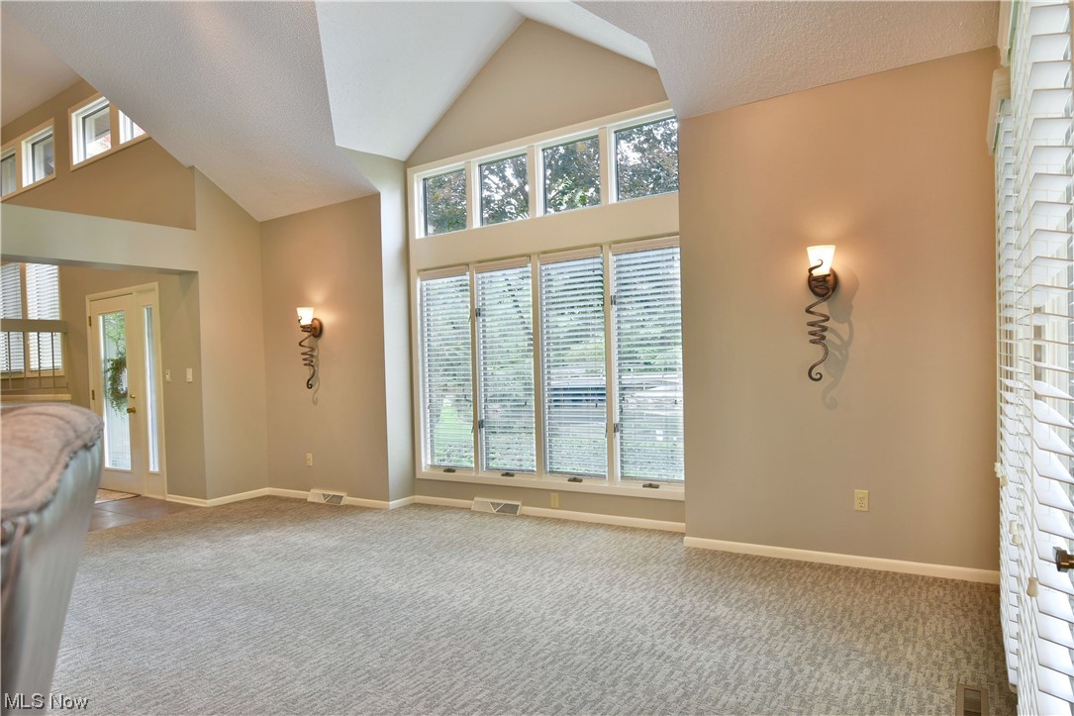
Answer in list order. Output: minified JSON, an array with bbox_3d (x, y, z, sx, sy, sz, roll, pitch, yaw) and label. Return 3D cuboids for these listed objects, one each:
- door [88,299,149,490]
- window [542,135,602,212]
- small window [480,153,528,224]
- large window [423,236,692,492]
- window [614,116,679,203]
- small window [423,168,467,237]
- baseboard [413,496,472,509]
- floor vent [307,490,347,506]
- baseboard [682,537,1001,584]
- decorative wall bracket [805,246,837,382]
[{"bbox_3d":[-4.393,0.379,6.559,0.880,2.050,0.055,-2,0,30],"label":"door"},{"bbox_3d":[0.274,-1.383,4.768,0.540,0.560,0.100,-2,-1,31],"label":"window"},{"bbox_3d":[-0.274,-1.383,5.167,0.530,0.550,0.080,-2,0,30],"label":"small window"},{"bbox_3d":[0.022,0.070,4.904,2.400,1.750,0.120,-2,-1,31],"label":"large window"},{"bbox_3d":[0.786,-1.404,4.456,0.530,0.560,0.100,-2,-1,31],"label":"window"},{"bbox_3d":[-0.772,-1.339,5.405,0.565,0.560,0.100,-2,-1,31],"label":"small window"},{"bbox_3d":[-0.824,1.242,5.364,0.645,0.070,0.020,-2,-1,31],"label":"baseboard"},{"bbox_3d":[-1.920,1.269,5.719,0.458,0.106,0.068,-2,0,30],"label":"floor vent"},{"bbox_3d":[1.679,1.164,3.654,1.690,0.065,0.016,-2,0,30],"label":"baseboard"},{"bbox_3d":[1.622,-0.246,3.559,0.165,0.765,0.195,-2,0,30],"label":"decorative wall bracket"}]

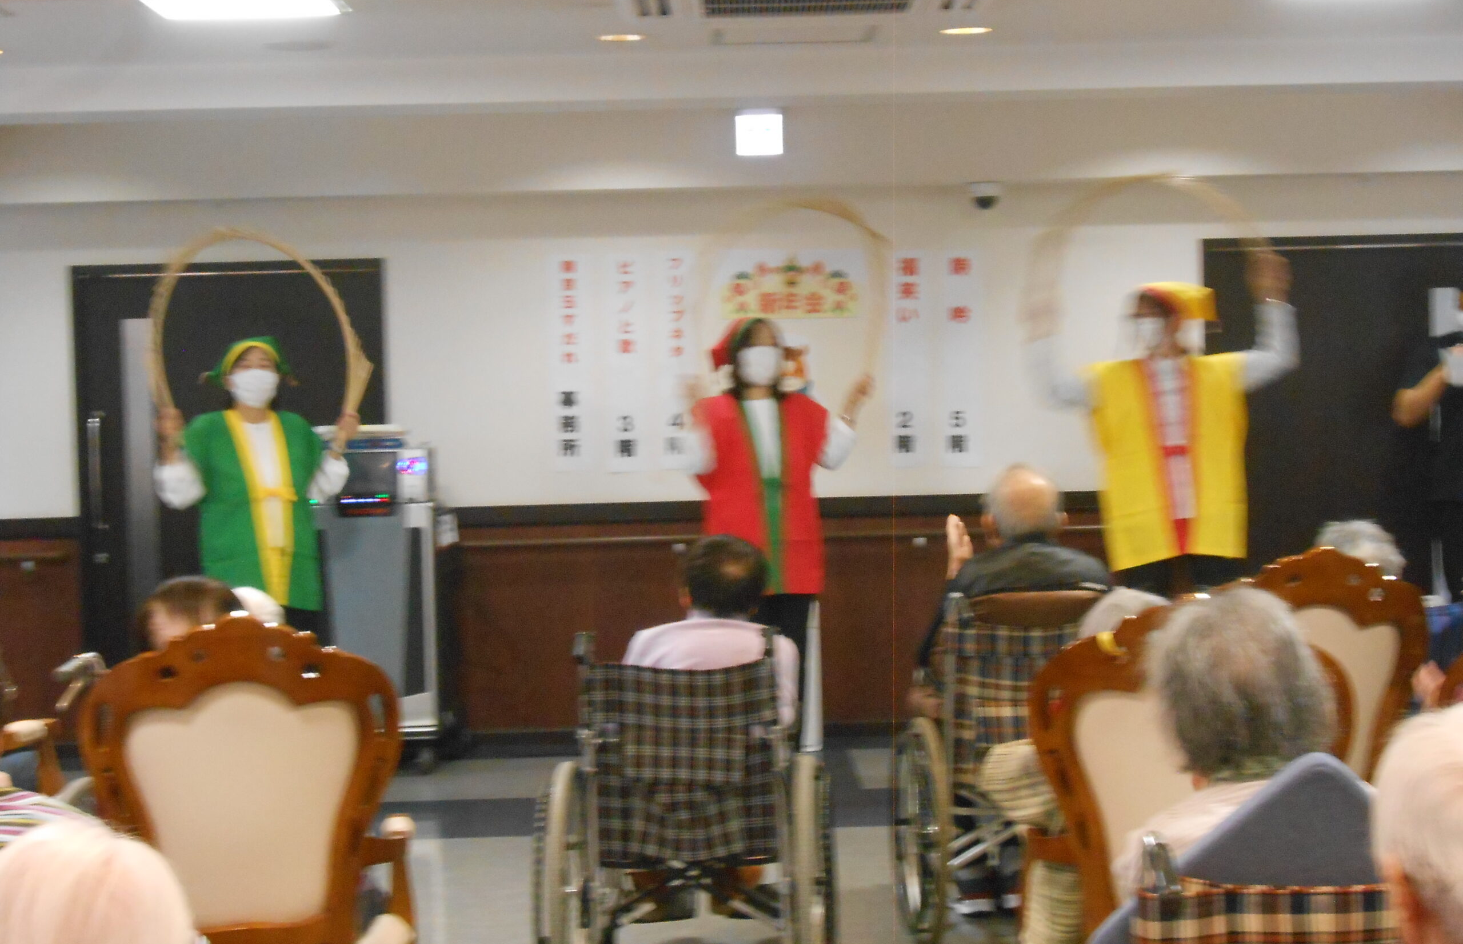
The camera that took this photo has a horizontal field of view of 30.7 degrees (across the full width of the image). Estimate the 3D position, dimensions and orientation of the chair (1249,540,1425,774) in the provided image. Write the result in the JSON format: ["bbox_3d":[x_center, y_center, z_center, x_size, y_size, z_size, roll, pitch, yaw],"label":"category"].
[{"bbox_3d":[1.115,0.684,5.729,0.580,1.050,0.620,-2,2,-15],"label":"chair"}]

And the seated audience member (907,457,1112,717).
[{"bbox_3d":[0.662,0.574,6.836,0.540,1.210,0.780,-1,2,-6],"label":"seated audience member"}]

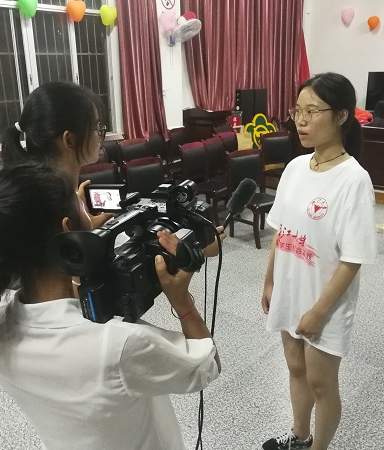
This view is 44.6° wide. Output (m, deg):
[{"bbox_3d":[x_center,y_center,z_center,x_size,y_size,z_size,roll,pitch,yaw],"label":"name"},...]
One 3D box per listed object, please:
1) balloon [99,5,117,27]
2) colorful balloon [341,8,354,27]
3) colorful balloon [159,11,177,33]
[{"bbox_3d":[-0.970,-2.443,5.460,0.150,0.222,0.228,14,23,38],"label":"balloon"},{"bbox_3d":[2.830,-3.749,8.469,0.248,0.307,0.164,14,23,38],"label":"colorful balloon"},{"bbox_3d":[-0.305,-2.703,6.216,0.190,0.261,0.287,14,23,38],"label":"colorful balloon"}]

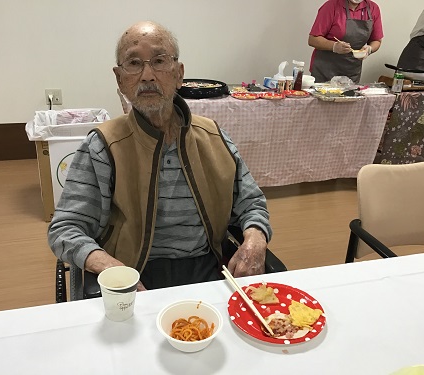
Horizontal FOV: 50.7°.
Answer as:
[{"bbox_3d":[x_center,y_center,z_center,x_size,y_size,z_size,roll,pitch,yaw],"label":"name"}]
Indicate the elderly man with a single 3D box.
[{"bbox_3d":[-0.135,0.203,1.156,0.530,1.170,0.700,-3,23,-13],"label":"elderly man"}]

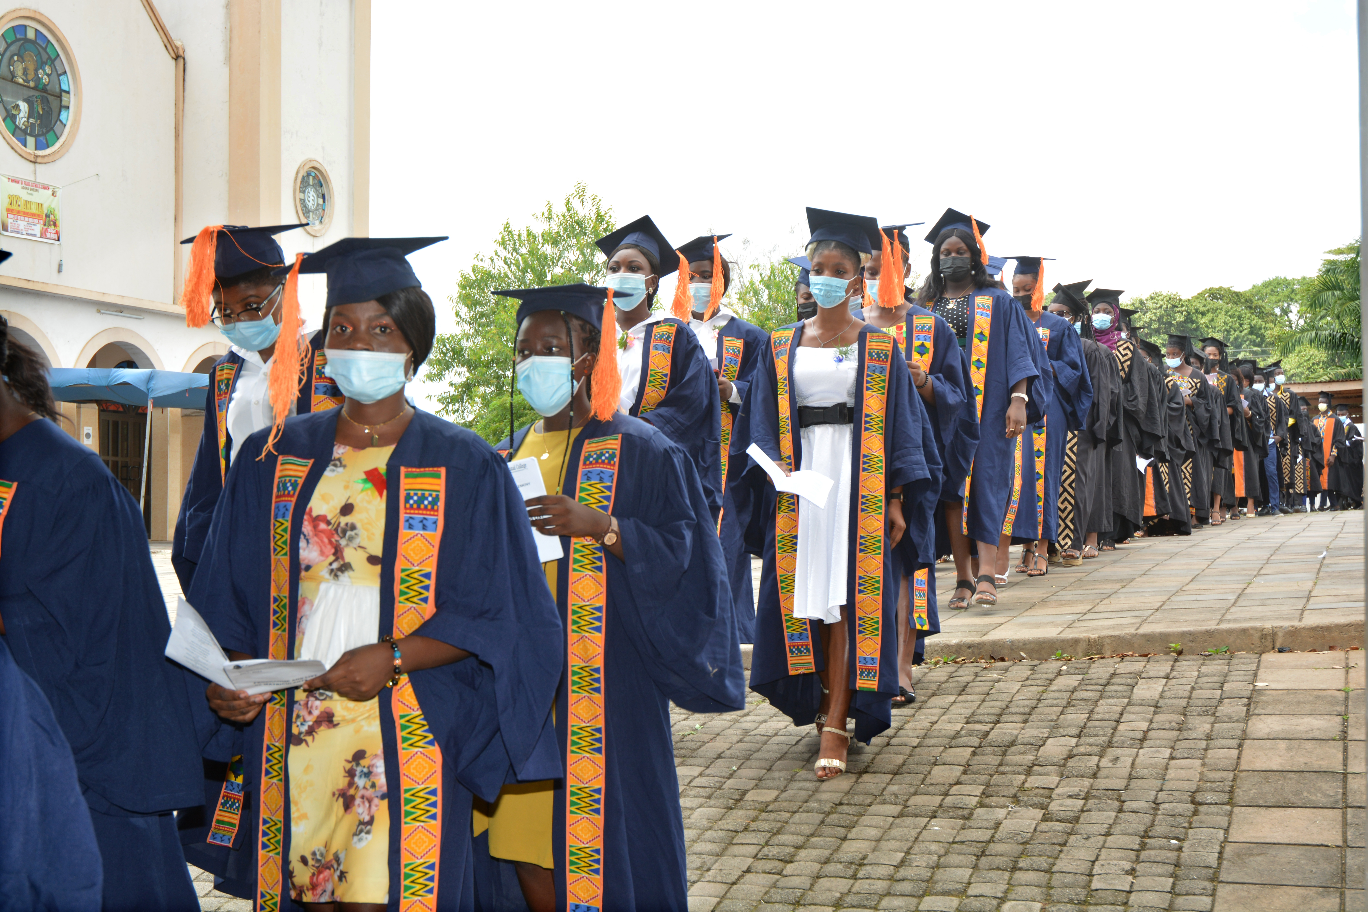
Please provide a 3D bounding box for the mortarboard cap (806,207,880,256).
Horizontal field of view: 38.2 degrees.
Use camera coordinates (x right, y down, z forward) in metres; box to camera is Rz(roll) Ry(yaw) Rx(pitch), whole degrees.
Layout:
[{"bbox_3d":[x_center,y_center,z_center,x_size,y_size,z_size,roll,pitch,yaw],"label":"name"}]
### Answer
[{"bbox_3d":[0.498,-0.698,6.200,0.240,0.115,0.240,2,-17,13],"label":"mortarboard cap"}]

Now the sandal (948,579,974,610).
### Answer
[{"bbox_3d":[1.193,0.600,8.500,0.095,0.110,0.245,0,-1,20],"label":"sandal"}]

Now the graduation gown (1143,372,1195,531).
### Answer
[{"bbox_3d":[3.817,-0.021,15.700,0.600,1.290,0.480,0,-1,23],"label":"graduation gown"}]

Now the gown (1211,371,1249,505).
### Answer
[{"bbox_3d":[5.036,-0.171,18.600,0.540,1.270,0.380,-1,-2,25],"label":"gown"}]

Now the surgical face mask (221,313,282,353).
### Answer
[{"bbox_3d":[-0.919,-0.261,4.200,0.130,0.090,0.080,0,24,19],"label":"surgical face mask"}]

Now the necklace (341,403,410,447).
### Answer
[{"bbox_3d":[-0.546,-0.061,3.500,0.122,0.088,0.112,0,-1,9],"label":"necklace"}]

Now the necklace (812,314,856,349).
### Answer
[{"bbox_3d":[0.470,-0.391,6.180,0.132,0.112,0.115,0,-2,15],"label":"necklace"}]

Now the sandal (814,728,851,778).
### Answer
[{"bbox_3d":[0.455,0.900,5.980,0.090,0.115,0.230,1,7,11],"label":"sandal"}]

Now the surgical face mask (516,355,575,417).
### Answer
[{"bbox_3d":[-0.259,-0.130,3.700,0.135,0.110,0.080,-1,5,29],"label":"surgical face mask"}]

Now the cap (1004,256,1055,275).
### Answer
[{"bbox_3d":[1.849,-1.010,10.600,0.228,0.110,0.228,4,6,35],"label":"cap"}]

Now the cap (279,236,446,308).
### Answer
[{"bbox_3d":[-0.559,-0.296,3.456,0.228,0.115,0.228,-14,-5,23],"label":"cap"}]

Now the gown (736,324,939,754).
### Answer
[{"bbox_3d":[0.498,0.250,6.420,0.620,1.340,0.500,0,-1,15],"label":"gown"}]

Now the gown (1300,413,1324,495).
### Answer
[{"bbox_3d":[9.145,-0.031,28.800,0.520,1.180,0.420,-1,-1,41],"label":"gown"}]

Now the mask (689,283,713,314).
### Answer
[{"bbox_3d":[0.075,-0.583,7.300,0.140,0.112,0.085,0,-1,21],"label":"mask"}]

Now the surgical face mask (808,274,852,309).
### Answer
[{"bbox_3d":[0.469,-0.529,6.350,0.135,0.105,0.080,0,5,21],"label":"surgical face mask"}]

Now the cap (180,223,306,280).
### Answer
[{"bbox_3d":[-1.025,-0.470,4.640,0.228,0.112,0.228,-7,1,40],"label":"cap"}]

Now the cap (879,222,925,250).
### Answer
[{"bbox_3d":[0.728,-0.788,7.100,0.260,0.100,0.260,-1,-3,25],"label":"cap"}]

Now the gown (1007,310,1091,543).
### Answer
[{"bbox_3d":[1.945,-0.163,10.750,0.550,1.260,0.400,0,-1,25],"label":"gown"}]

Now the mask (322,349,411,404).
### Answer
[{"bbox_3d":[-0.556,-0.139,3.450,0.148,0.100,0.090,0,-1,2],"label":"mask"}]

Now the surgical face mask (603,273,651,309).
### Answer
[{"bbox_3d":[-0.183,-0.542,6.500,0.140,0.120,0.085,0,-1,27],"label":"surgical face mask"}]

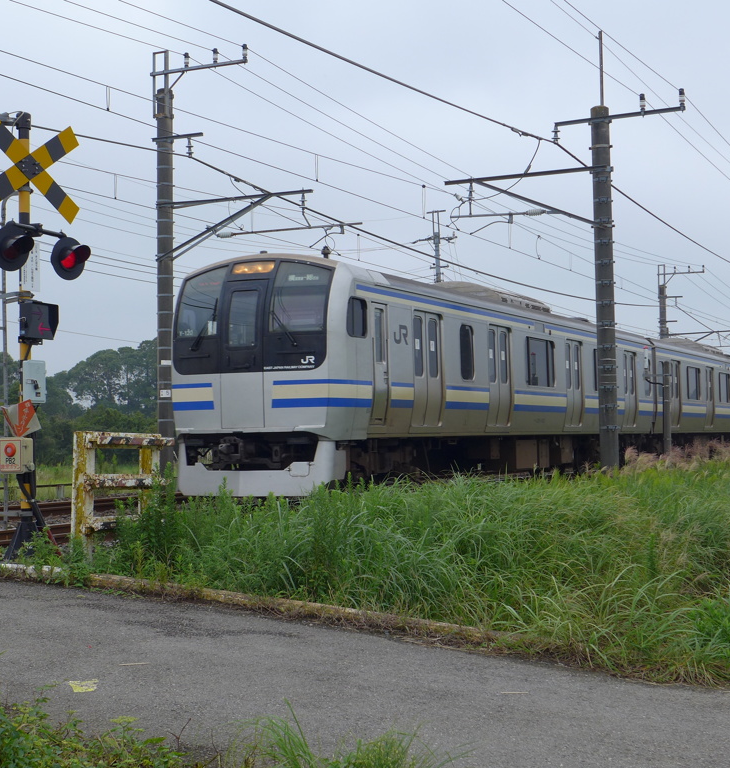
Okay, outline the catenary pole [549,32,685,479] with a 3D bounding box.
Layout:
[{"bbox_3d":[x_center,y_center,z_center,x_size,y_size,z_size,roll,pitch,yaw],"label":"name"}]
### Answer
[{"bbox_3d":[5.046,-2.330,28.533,2.500,9.030,0.420,-2,-2,24],"label":"catenary pole"}]

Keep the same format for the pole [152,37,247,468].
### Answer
[{"bbox_3d":[-3.628,-2.530,32.442,2.430,9.998,0.420,-2,-2,24],"label":"pole"}]

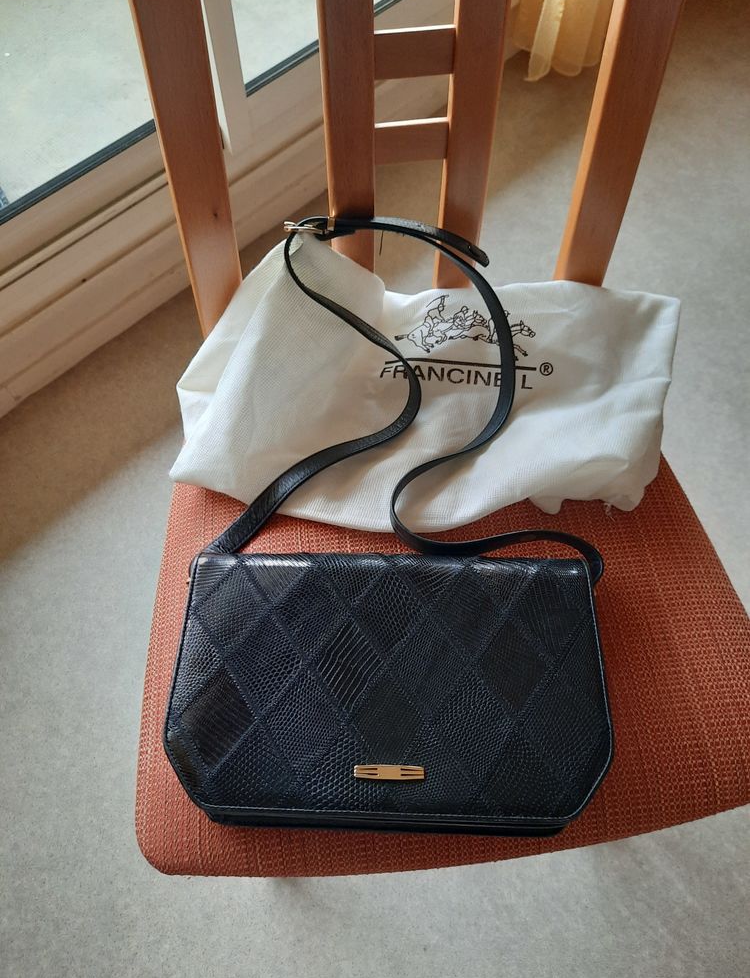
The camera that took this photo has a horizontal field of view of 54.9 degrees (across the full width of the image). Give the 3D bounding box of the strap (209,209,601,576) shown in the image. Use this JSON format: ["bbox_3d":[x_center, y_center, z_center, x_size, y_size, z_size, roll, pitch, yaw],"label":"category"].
[{"bbox_3d":[0.025,-0.062,0.550,0.271,0.069,0.277,0,77,1],"label":"strap"}]

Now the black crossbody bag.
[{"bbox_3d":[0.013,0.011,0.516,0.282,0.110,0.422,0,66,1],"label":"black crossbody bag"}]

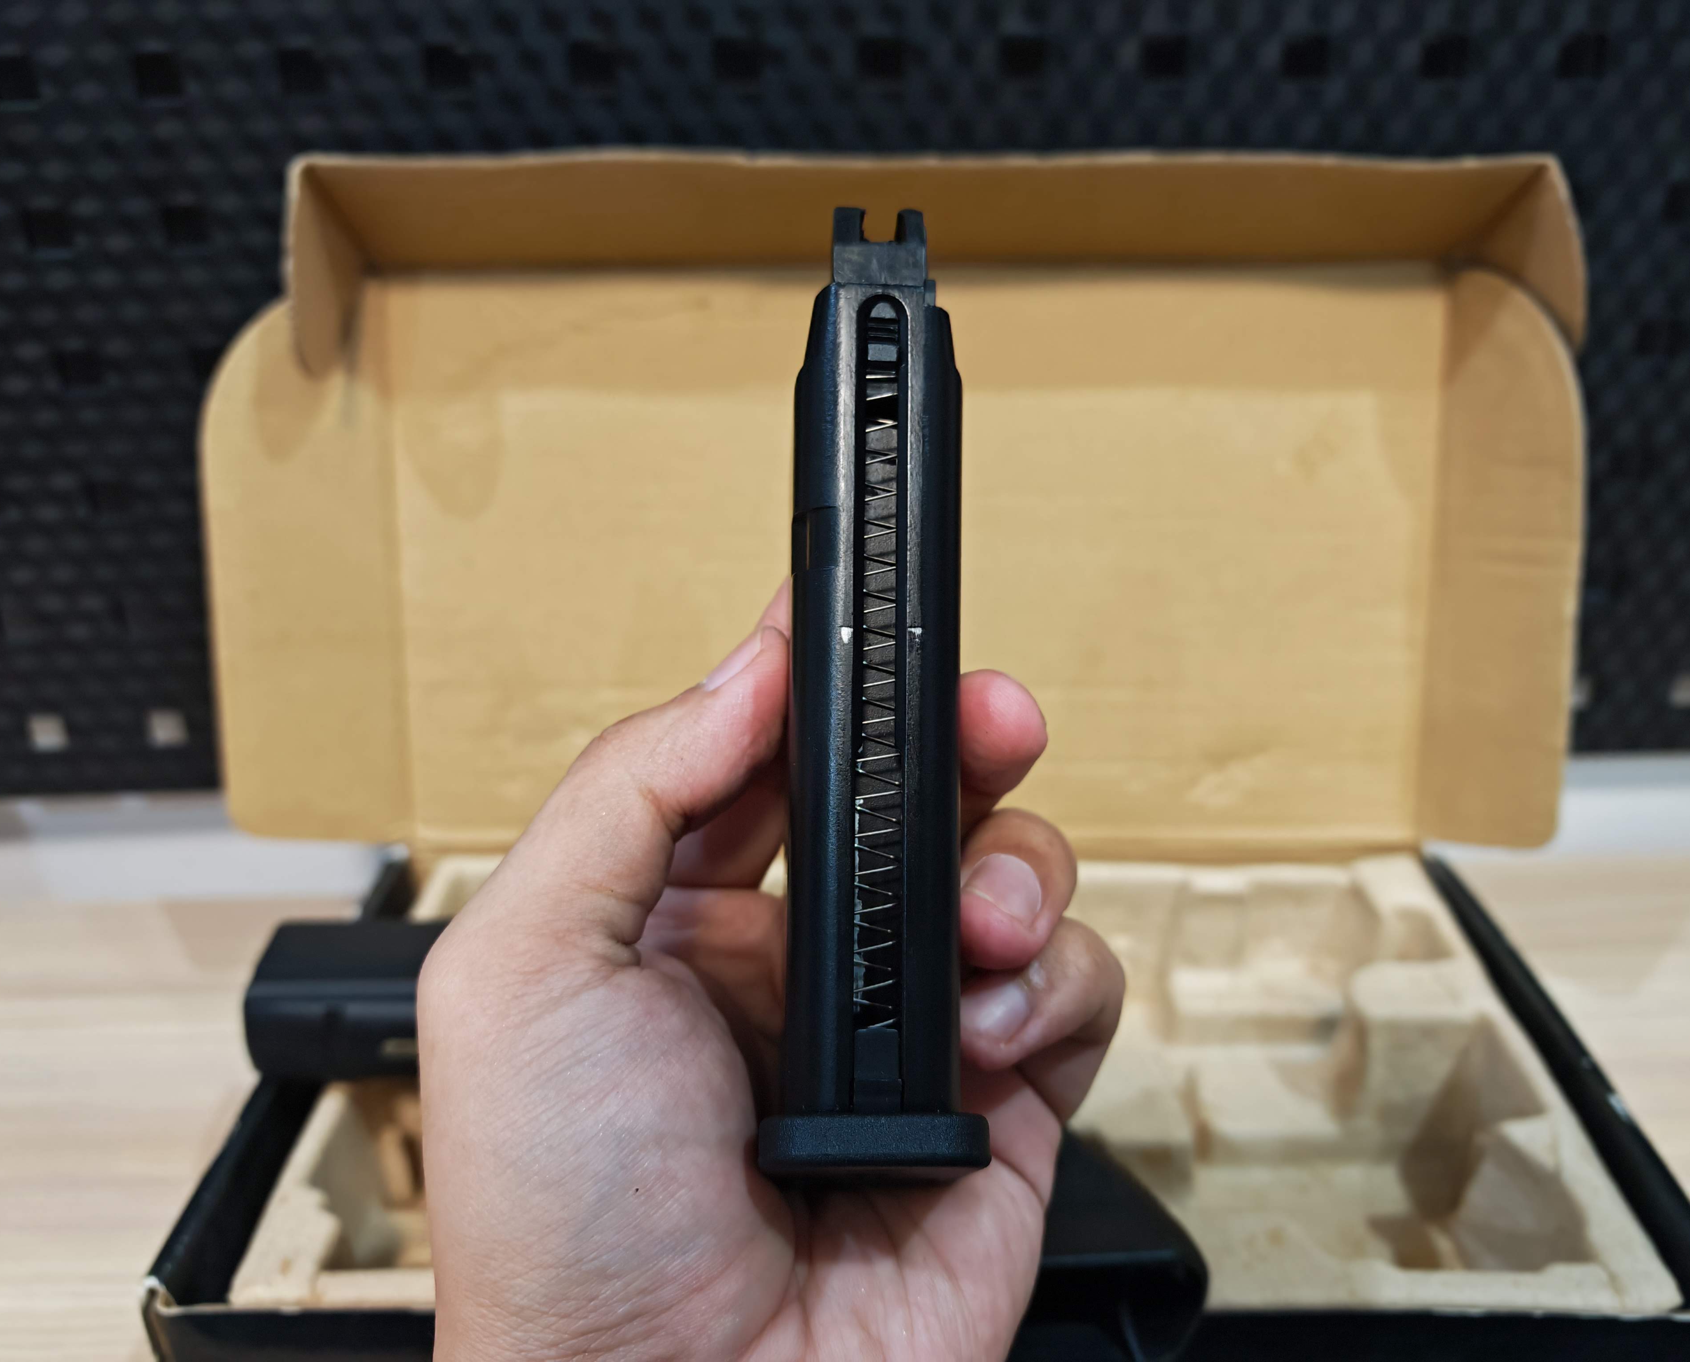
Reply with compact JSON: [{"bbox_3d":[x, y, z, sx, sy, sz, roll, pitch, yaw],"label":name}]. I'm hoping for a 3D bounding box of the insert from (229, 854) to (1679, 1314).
[{"bbox_3d":[0.021,0.107,0.320,0.284,0.046,0.149,-1,28,2],"label":"insert"}]

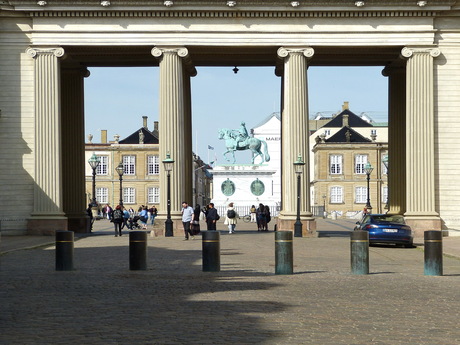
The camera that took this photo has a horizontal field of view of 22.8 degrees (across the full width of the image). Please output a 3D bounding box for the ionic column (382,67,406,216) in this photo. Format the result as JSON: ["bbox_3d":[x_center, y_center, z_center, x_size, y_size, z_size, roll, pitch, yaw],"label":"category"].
[{"bbox_3d":[10.357,-1.612,69.500,1.950,9.600,1.950,0,-2,1],"label":"ionic column"}]

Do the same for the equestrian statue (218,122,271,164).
[{"bbox_3d":[1.586,-3.172,125.000,5.700,4.650,1.700,0,-2,1],"label":"equestrian statue"}]

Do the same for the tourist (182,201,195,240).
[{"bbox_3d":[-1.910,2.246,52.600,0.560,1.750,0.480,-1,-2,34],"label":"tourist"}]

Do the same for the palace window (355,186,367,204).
[{"bbox_3d":[18.641,3.260,162.000,1.700,2.450,0.250,0,-2,1],"label":"palace window"}]

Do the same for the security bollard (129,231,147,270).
[{"bbox_3d":[-2.218,1.910,27.700,0.430,0.950,0.430,0,-2,1],"label":"security bollard"}]

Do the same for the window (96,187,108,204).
[{"bbox_3d":[-19.574,3.588,176.000,1.863,2.572,0.250,0,-2,1],"label":"window"}]

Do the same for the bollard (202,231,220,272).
[{"bbox_3d":[-0.434,1.853,26.800,0.420,0.938,0.420,0,-2,1],"label":"bollard"}]

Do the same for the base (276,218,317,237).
[{"bbox_3d":[3.495,2.904,59.800,2.030,0.930,2.000,0,-2,1],"label":"base"}]

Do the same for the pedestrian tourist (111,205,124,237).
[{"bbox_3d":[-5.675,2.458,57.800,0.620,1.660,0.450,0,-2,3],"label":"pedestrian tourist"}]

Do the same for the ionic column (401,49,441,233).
[{"bbox_3d":[10.050,-1.646,60.100,2.080,9.950,2.000,0,-2,1],"label":"ionic column"}]

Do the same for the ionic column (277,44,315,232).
[{"bbox_3d":[3.404,-1.561,58.500,1.903,9.643,1.850,0,-2,1],"label":"ionic column"}]

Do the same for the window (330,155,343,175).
[{"bbox_3d":[15.499,-1.118,166.000,1.850,2.900,0.300,0,-2,1],"label":"window"}]

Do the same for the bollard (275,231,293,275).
[{"bbox_3d":[1.217,1.820,25.800,0.400,0.980,0.400,0,-2,1],"label":"bollard"}]

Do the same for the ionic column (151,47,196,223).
[{"bbox_3d":[-3.020,-1.556,58.300,1.903,9.643,1.850,0,-2,1],"label":"ionic column"}]

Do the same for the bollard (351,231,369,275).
[{"bbox_3d":[3.031,1.867,26.600,0.420,1.010,0.420,0,-2,1],"label":"bollard"}]

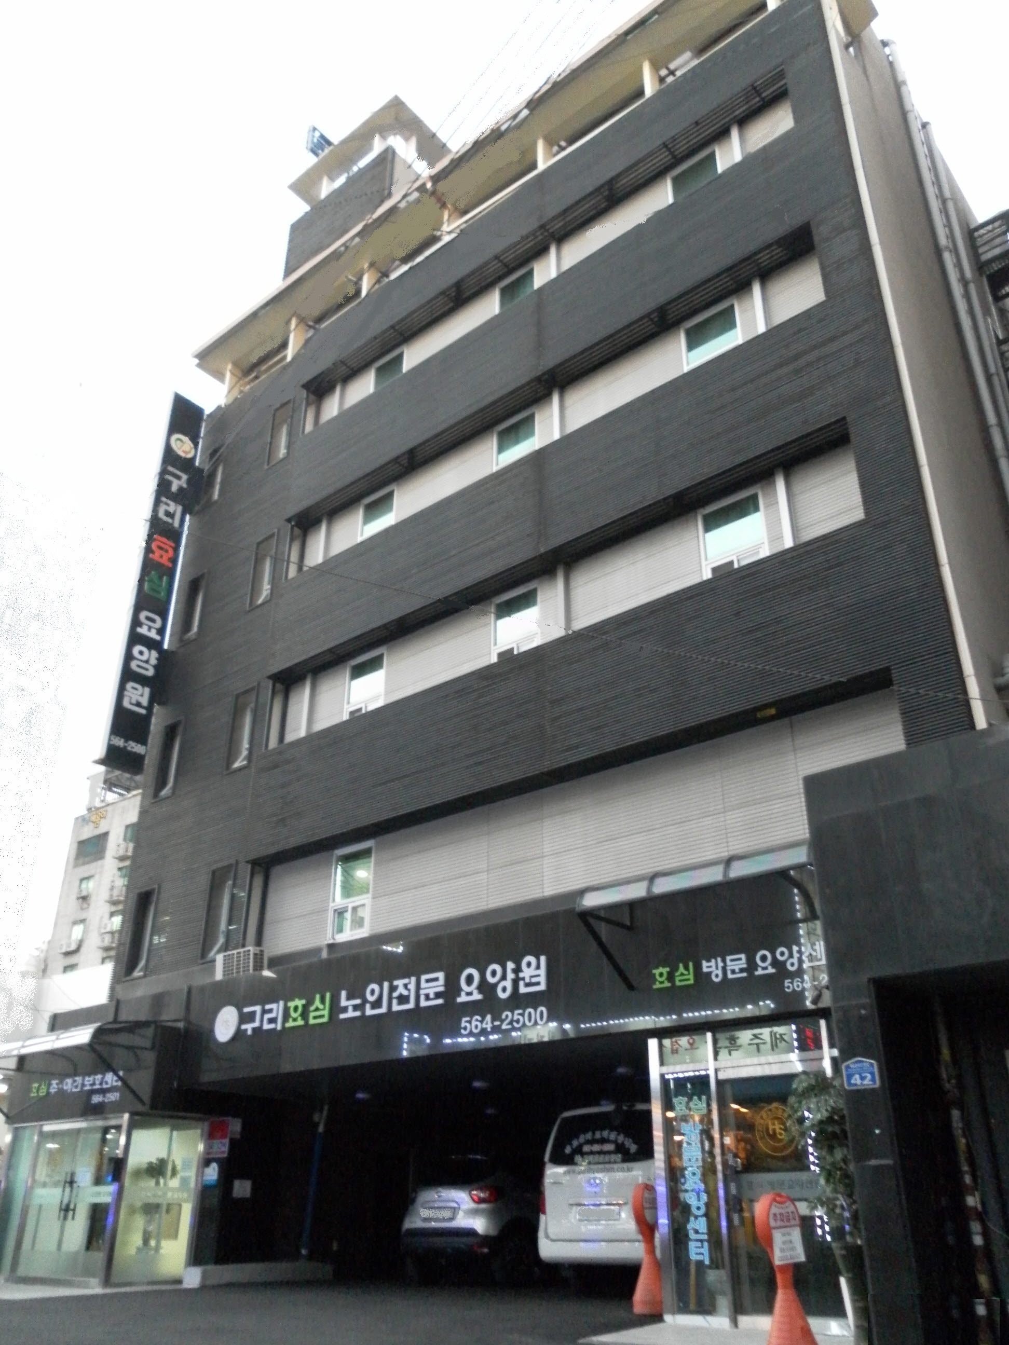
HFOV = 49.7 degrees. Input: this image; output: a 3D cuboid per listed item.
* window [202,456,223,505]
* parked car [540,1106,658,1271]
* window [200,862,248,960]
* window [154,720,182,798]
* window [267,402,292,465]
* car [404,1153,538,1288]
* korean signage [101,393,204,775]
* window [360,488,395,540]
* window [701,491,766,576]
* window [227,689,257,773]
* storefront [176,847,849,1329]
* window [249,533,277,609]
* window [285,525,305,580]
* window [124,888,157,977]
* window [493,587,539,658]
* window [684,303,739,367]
[{"bbox_3d":[-5.972,-4.050,22.725,0.597,1.413,0.200,-21,-35,35],"label":"window"},{"bbox_3d":[2.687,6.817,13.963,1.920,1.925,5.130,-21,-35,35],"label":"parked car"},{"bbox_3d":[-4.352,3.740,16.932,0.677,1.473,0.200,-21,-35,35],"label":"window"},{"bbox_3d":[-5.943,1.588,19.374,0.615,1.420,0.180,-21,-33,35],"label":"window"},{"bbox_3d":[-4.228,-4.522,20.742,0.605,1.360,0.180,-21,-33,35],"label":"window"},{"bbox_3d":[0.455,7.878,15.621,1.780,1.566,4.120,-21,-35,35],"label":"car"},{"bbox_3d":[-6.868,-2.043,21.455,0.360,8.640,0.736,-21,-35,35],"label":"korean signage"},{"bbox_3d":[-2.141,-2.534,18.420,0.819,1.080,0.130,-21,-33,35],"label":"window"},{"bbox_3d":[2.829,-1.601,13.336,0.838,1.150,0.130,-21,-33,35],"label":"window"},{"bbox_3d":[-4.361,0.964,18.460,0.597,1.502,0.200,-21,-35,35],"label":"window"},{"bbox_3d":[-0.783,4.940,12.329,9.400,3.930,1.300,-21,-33,35],"label":"storefront"},{"bbox_3d":[-4.245,-1.816,19.444,0.590,1.480,0.180,-21,-33,35],"label":"window"},{"bbox_3d":[-3.743,-2.222,19.621,0.468,1.343,0.200,-21,-35,35],"label":"window"},{"bbox_3d":[-6.001,4.335,18.094,0.660,1.440,0.180,-21,-33,35],"label":"window"},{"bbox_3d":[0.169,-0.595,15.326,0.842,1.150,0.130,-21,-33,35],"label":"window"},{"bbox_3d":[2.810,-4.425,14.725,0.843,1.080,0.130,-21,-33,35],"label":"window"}]

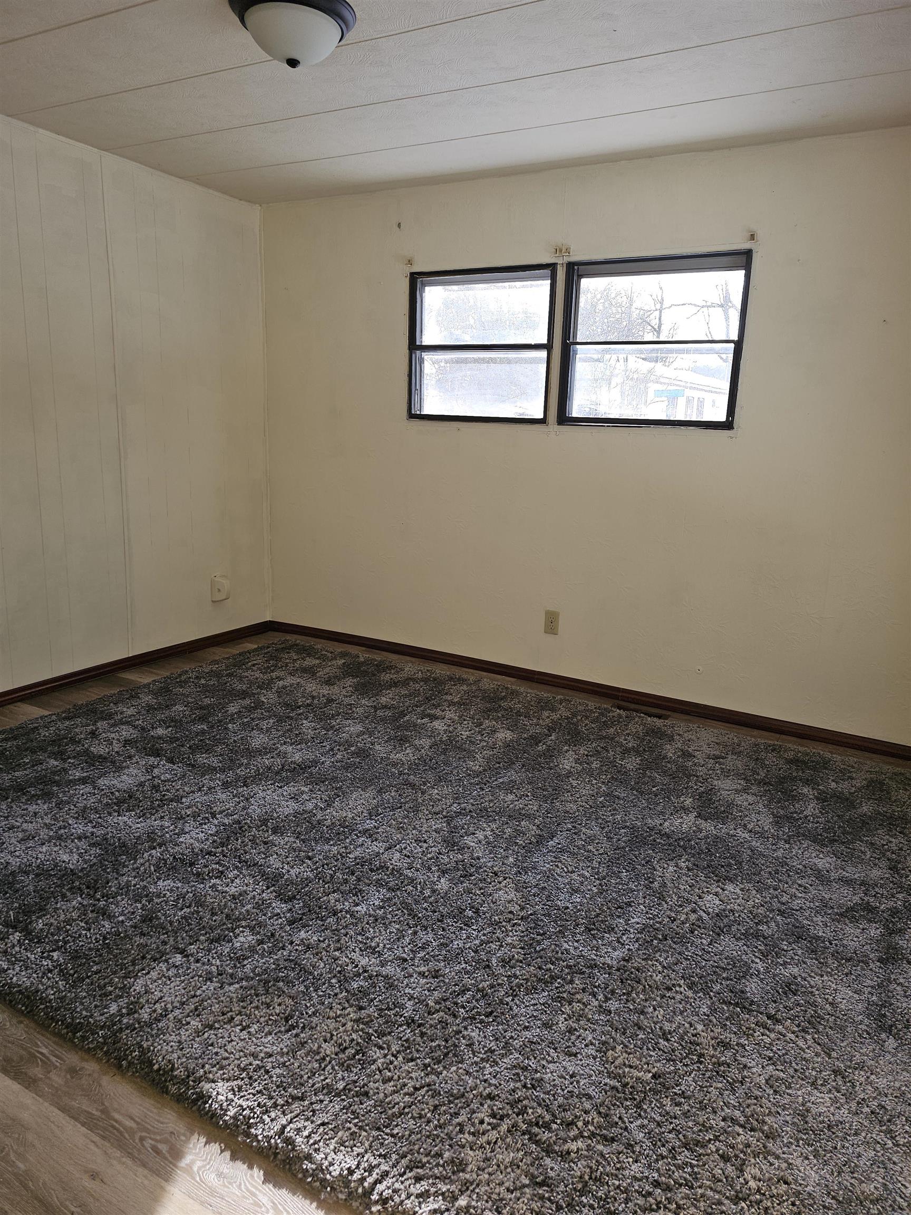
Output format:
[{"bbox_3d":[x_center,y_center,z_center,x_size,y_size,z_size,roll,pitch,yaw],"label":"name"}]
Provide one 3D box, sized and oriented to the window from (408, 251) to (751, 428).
[{"bbox_3d":[0.467,-1.153,3.561,1.555,0.678,0.090,9,15,28],"label":"window"}]

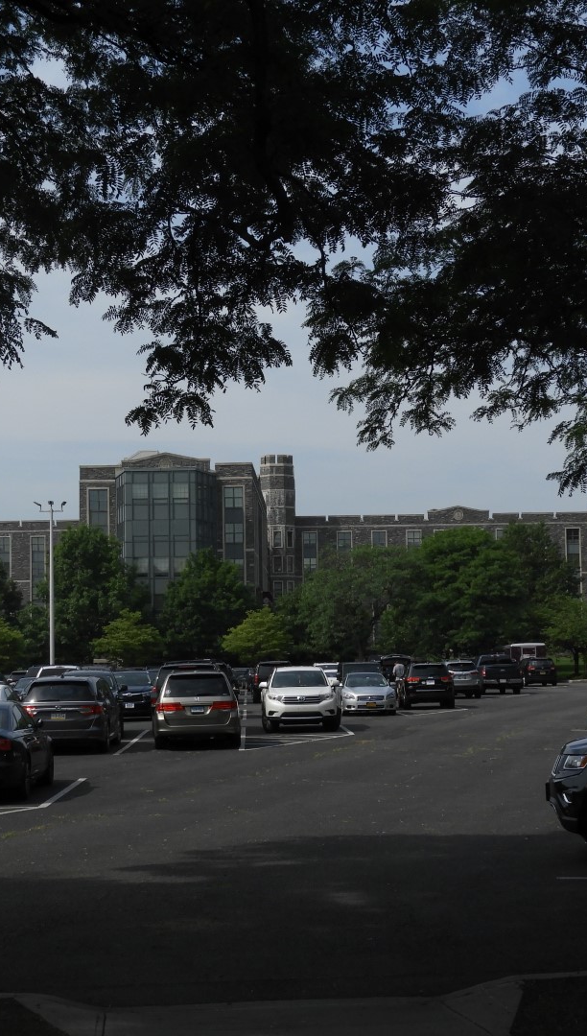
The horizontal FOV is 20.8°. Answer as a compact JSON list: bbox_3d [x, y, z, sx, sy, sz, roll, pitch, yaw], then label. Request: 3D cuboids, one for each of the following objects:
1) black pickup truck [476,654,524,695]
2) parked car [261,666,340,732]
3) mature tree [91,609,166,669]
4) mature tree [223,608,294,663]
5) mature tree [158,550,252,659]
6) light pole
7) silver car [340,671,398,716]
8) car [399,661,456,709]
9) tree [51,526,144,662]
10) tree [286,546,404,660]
[{"bbox_3d":[10.220,7.850,80.300,2.030,1.950,5.850,-1,-5,0],"label":"black pickup truck"},{"bbox_3d":[0.116,4.902,43.370,1.910,1.750,4.790,-1,-4,-2],"label":"parked car"},{"bbox_3d":[-10.897,8.736,105.000,4.827,5.334,4.827,-1,-4,0],"label":"mature tree"},{"bbox_3d":[-2.483,9.075,113.000,5.000,5.372,5.000,0,-5,-1],"label":"mature tree"},{"bbox_3d":[-6.764,7.626,122.000,7.176,10.386,7.176,-1,-4,0],"label":"mature tree"},{"bbox_3d":[-11.485,3.918,75.500,1.550,9.486,1.500,0,-5,-1],"label":"light pole"},{"bbox_3d":[2.540,6.188,56.600,1.810,1.480,4.850,0,-5,-1],"label":"silver car"},{"bbox_3d":[5.206,6.554,62.968,1.940,1.750,4.820,-1,-4,0],"label":"car"},{"bbox_3d":[-14.888,6.791,122.000,7.753,12.346,7.753,-1,-4,0],"label":"tree"},{"bbox_3d":[4.111,7.592,128.000,9.500,10.732,9.000,0,-5,-1],"label":"tree"}]

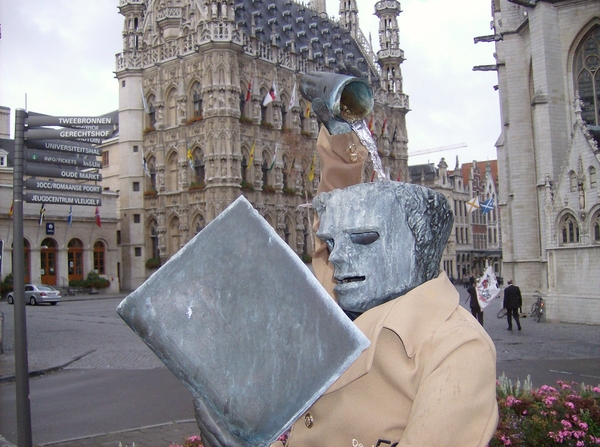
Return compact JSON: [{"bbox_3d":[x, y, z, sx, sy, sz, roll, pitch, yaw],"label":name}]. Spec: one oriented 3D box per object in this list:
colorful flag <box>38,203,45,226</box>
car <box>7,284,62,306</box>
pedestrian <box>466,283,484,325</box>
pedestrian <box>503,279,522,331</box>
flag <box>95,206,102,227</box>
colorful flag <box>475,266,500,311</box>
[{"bbox_3d":[-21.154,-0.778,51.000,0.400,2.000,0.550,-5,-5,39],"label":"colorful flag"},{"bbox_3d":[-19.700,5.280,46.100,4.750,1.450,1.810,-4,-4,33],"label":"car"},{"bbox_3d":[6.079,2.901,21.500,0.560,1.730,0.400,-2,-4,3],"label":"pedestrian"},{"bbox_3d":[7.326,2.819,21.400,0.570,1.740,0.420,-2,-4,5],"label":"pedestrian"},{"bbox_3d":[-17.709,-0.746,54.600,0.400,2.050,0.600,-5,-5,39],"label":"flag"},{"bbox_3d":[6.420,2.231,21.200,0.880,1.500,0.350,-3,-4,15],"label":"colorful flag"}]

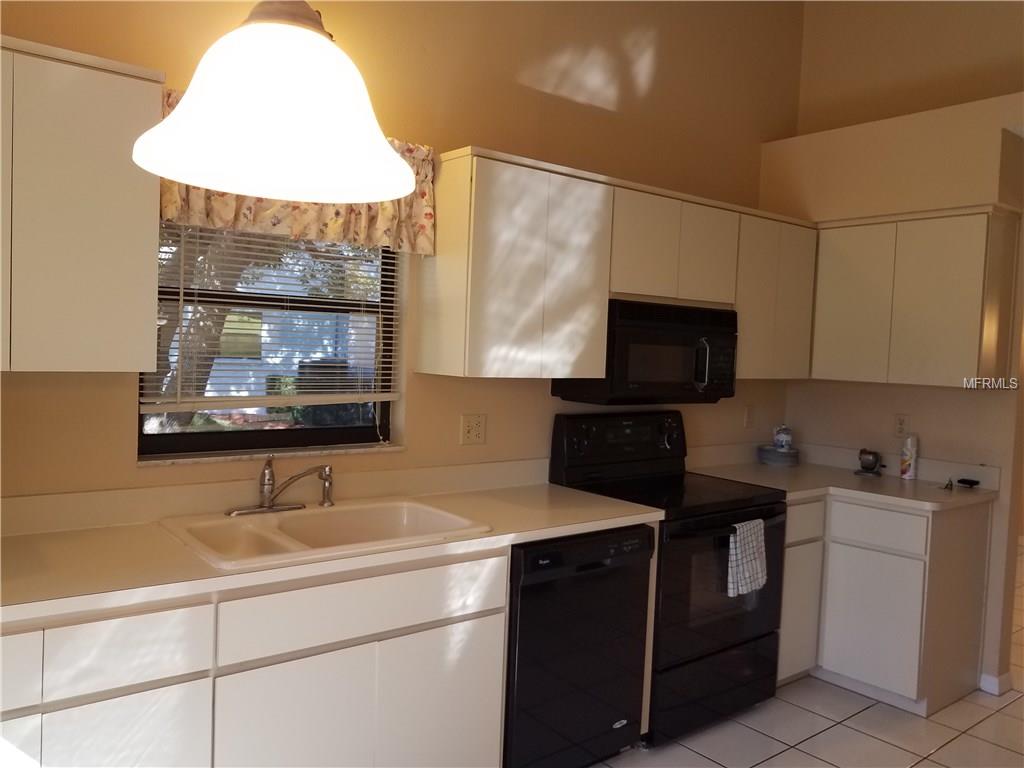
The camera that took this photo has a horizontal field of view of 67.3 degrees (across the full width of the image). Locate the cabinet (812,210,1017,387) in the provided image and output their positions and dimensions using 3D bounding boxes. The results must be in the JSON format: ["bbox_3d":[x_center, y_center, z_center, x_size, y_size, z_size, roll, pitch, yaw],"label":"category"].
[{"bbox_3d":[1.839,-0.363,3.558,0.326,0.730,0.751,0,3,-37],"label":"cabinet"}]

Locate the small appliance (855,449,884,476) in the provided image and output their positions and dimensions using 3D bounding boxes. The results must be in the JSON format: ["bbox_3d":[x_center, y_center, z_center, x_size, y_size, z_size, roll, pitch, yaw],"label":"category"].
[{"bbox_3d":[1.768,0.383,3.789,0.095,0.128,0.130,0,3,-37],"label":"small appliance"}]

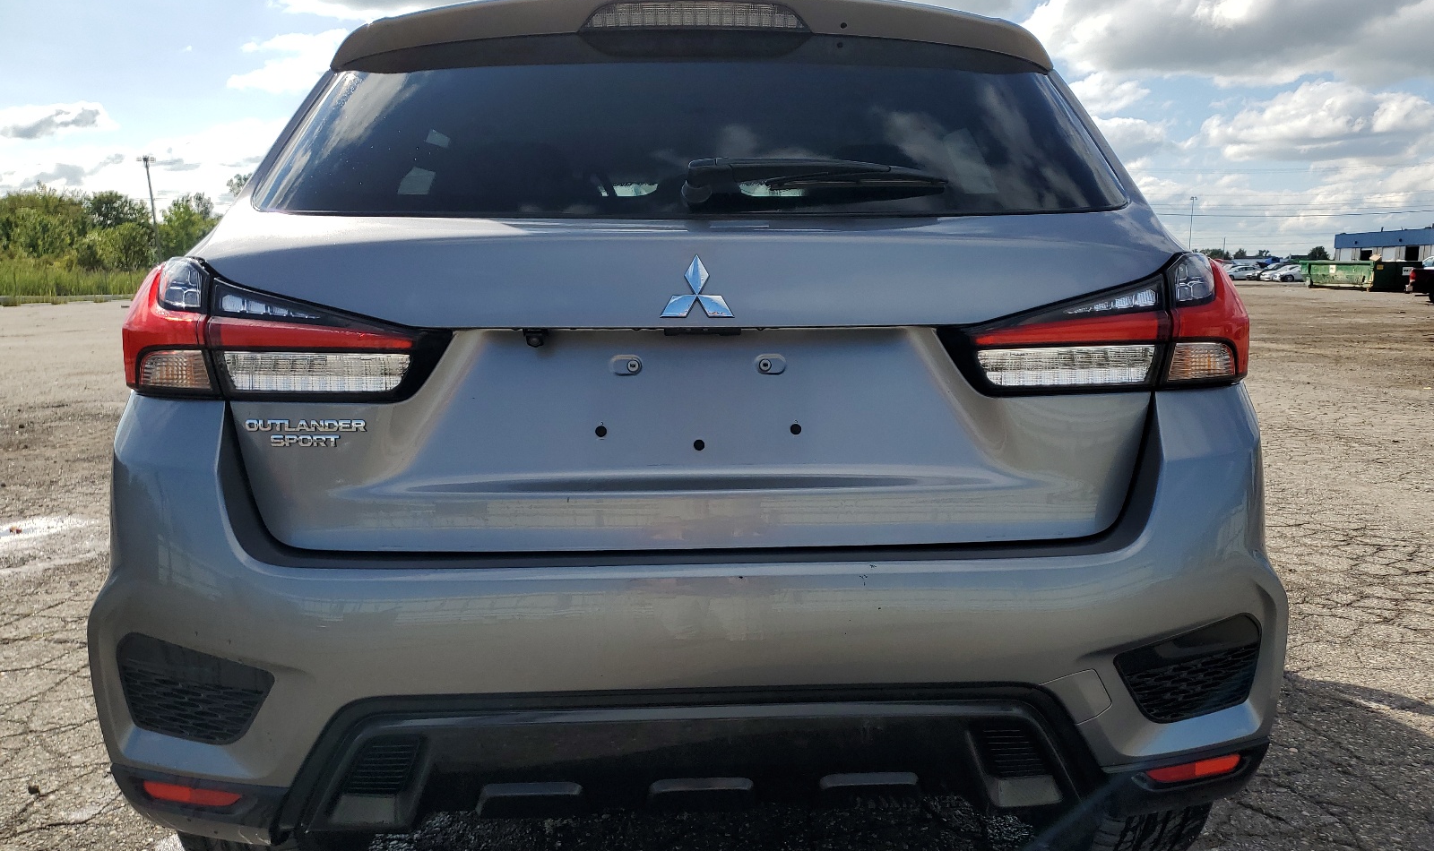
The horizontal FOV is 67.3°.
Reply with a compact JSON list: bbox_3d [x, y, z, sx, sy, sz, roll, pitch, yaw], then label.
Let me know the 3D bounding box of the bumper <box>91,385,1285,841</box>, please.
[{"bbox_3d":[-0.025,0.254,1.521,1.780,0.610,0.440,-1,8,-2],"label":"bumper"}]

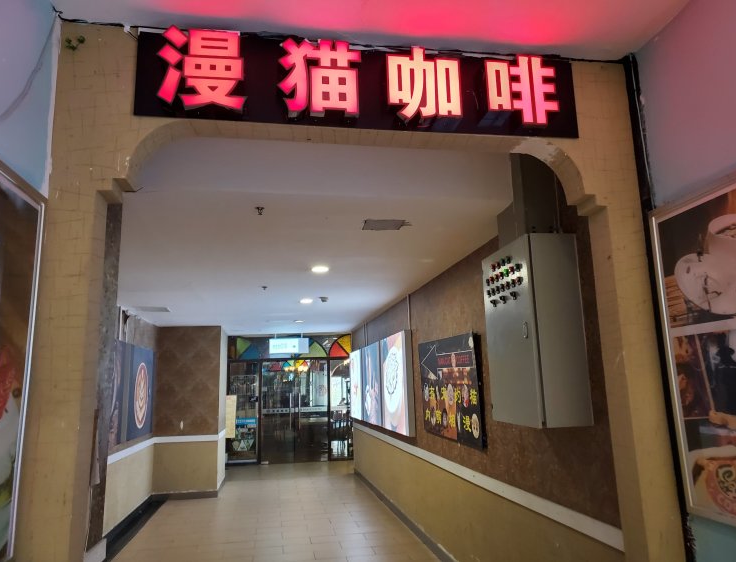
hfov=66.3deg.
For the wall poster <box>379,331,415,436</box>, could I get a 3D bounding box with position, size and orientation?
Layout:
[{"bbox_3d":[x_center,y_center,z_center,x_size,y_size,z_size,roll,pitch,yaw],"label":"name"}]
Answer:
[{"bbox_3d":[0.340,1.253,6.911,0.071,1.150,1.497,0,-11,-10],"label":"wall poster"}]

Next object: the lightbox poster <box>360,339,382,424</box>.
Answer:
[{"bbox_3d":[0.079,1.534,8.417,0.071,1.140,1.546,0,-11,-10],"label":"lightbox poster"}]

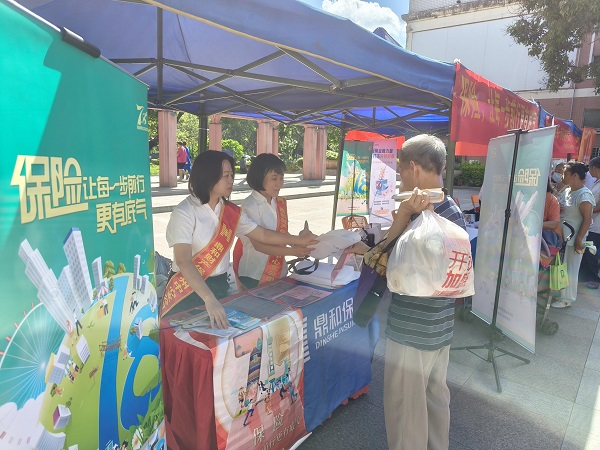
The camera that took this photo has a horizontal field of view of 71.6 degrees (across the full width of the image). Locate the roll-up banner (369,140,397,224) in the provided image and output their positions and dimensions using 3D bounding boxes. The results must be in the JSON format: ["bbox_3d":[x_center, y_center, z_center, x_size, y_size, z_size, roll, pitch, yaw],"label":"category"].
[{"bbox_3d":[1.815,-0.924,9.150,0.720,1.880,0.100,7,11,30],"label":"roll-up banner"}]

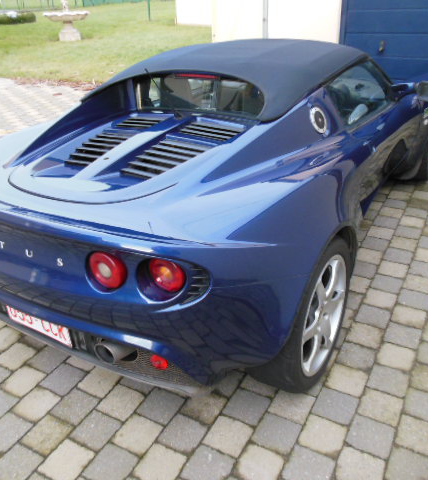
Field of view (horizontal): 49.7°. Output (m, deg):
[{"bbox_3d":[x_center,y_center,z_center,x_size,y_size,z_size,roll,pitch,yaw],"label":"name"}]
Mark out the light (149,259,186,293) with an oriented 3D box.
[{"bbox_3d":[-0.126,0.093,1.259,0.118,0.118,0.065,9,32,24],"label":"light"}]

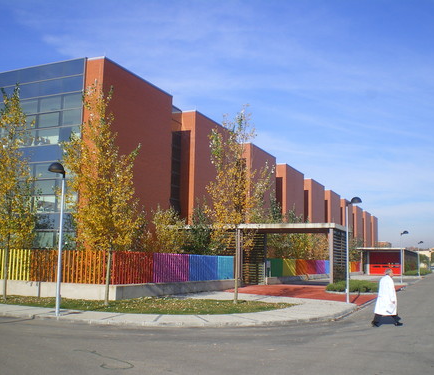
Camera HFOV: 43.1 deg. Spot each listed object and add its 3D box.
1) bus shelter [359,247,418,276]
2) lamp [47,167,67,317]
[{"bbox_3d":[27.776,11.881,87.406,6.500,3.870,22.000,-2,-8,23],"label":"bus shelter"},{"bbox_3d":[-4.737,1.503,16.170,0.450,4.570,0.680,-2,-8,23],"label":"lamp"}]

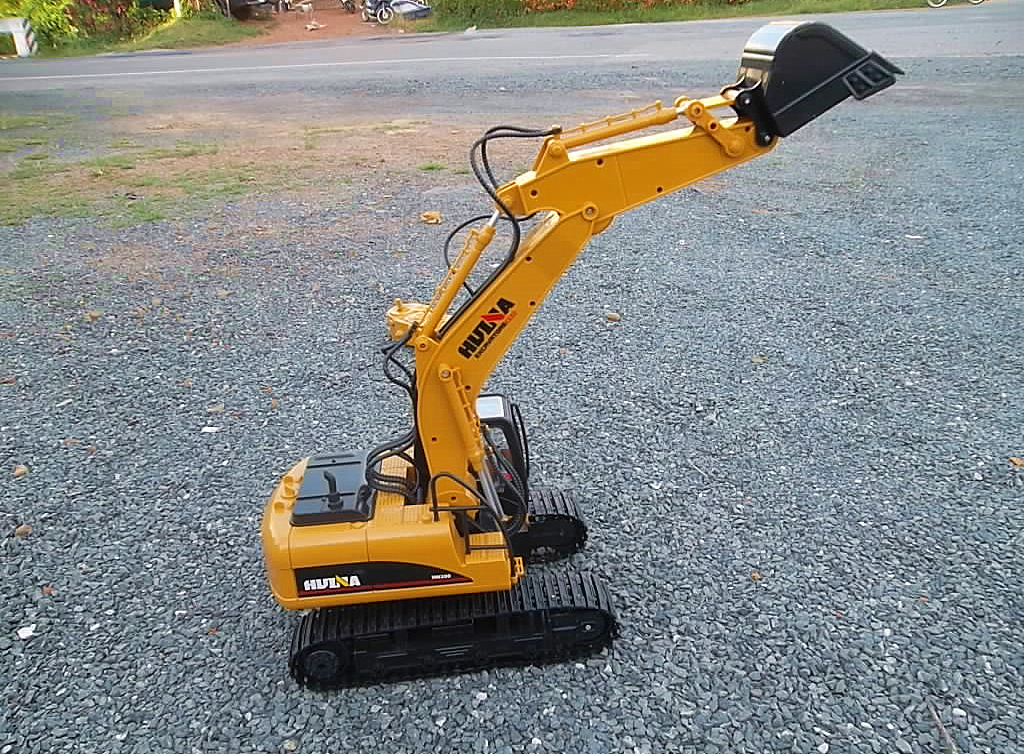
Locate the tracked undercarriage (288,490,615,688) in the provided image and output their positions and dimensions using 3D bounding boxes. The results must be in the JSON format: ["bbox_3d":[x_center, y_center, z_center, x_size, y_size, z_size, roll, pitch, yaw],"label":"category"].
[{"bbox_3d":[-0.055,0.186,0.733,0.270,0.057,0.176,-5,25,-5],"label":"tracked undercarriage"}]

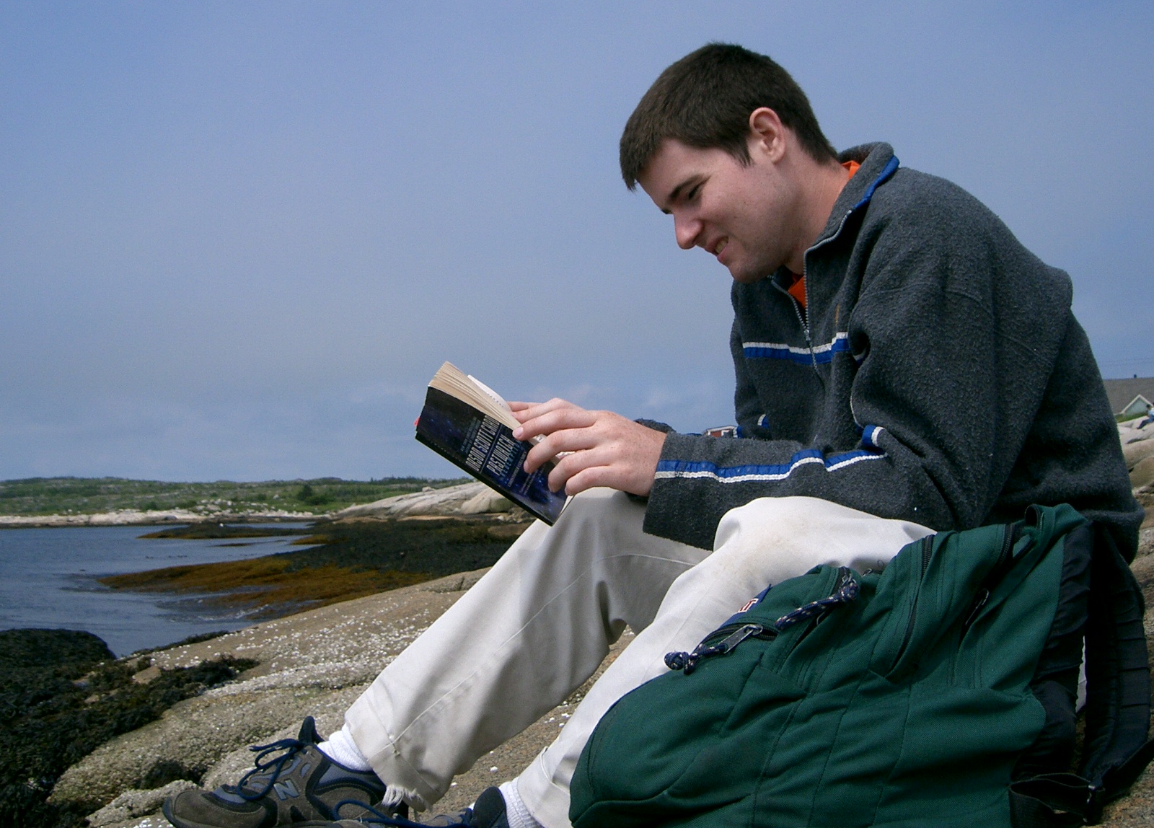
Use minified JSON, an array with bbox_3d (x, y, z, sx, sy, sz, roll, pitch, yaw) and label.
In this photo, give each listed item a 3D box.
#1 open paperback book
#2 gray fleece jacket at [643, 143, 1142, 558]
[{"bbox_3d":[-0.076,0.033,1.375,0.174,0.090,0.165,33,1,5],"label":"open paperback book"},{"bbox_3d":[0.345,-0.060,1.475,0.600,0.510,0.510,1,-4,-20],"label":"gray fleece jacket"}]

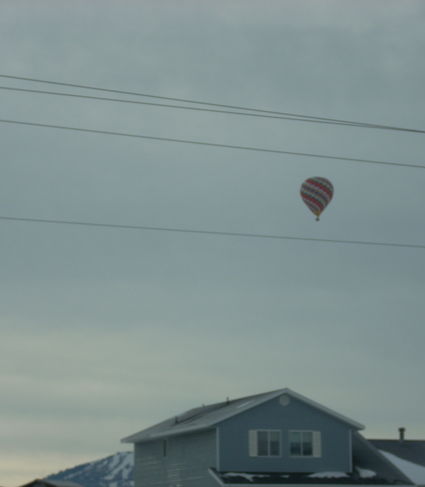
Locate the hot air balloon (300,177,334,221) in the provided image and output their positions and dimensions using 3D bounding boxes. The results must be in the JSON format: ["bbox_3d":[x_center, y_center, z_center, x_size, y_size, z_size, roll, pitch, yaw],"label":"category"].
[{"bbox_3d":[51.946,-21.887,1040.000,16.490,22.185,16.490,0,-7,0],"label":"hot air balloon"}]

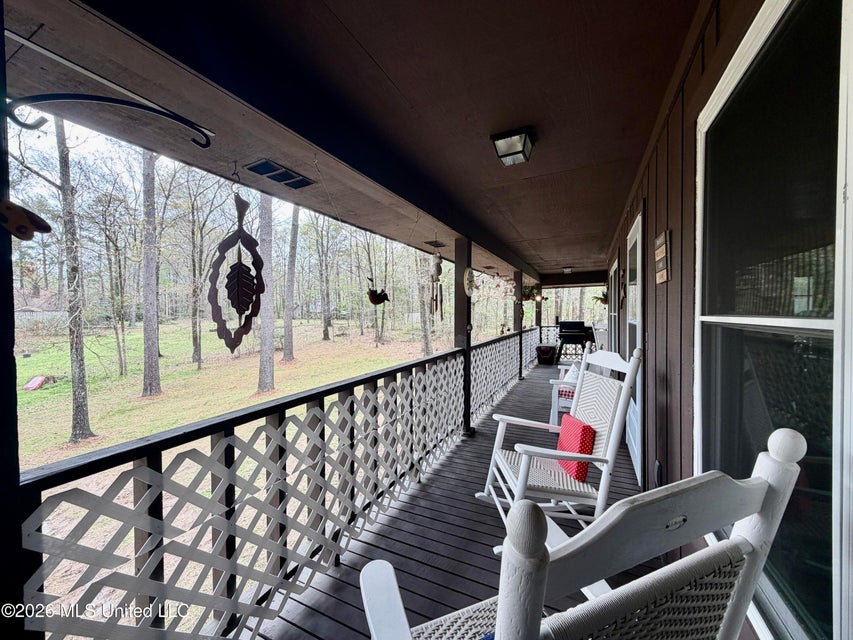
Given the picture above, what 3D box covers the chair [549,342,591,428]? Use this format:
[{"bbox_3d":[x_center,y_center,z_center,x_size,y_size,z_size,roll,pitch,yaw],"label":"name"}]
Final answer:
[{"bbox_3d":[2.004,0.811,4.377,0.740,0.950,1.250,0,1,26],"label":"chair"}]

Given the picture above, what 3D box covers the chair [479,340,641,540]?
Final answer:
[{"bbox_3d":[0.763,0.744,2.164,0.840,1.160,0.660,0,1,-1],"label":"chair"}]

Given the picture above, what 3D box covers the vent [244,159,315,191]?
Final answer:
[{"bbox_3d":[-0.908,-0.909,2.168,0.215,0.020,0.410,0,1,26],"label":"vent"}]

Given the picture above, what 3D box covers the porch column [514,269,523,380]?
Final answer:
[{"bbox_3d":[1.929,0.113,7.262,0.150,2.260,0.150,0,1,26],"label":"porch column"}]

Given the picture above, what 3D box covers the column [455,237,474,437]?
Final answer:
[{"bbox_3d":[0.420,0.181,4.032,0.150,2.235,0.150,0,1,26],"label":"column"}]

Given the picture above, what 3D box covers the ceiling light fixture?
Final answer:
[{"bbox_3d":[0.555,-1.073,2.173,0.250,0.130,0.250,0,1,26],"label":"ceiling light fixture"}]

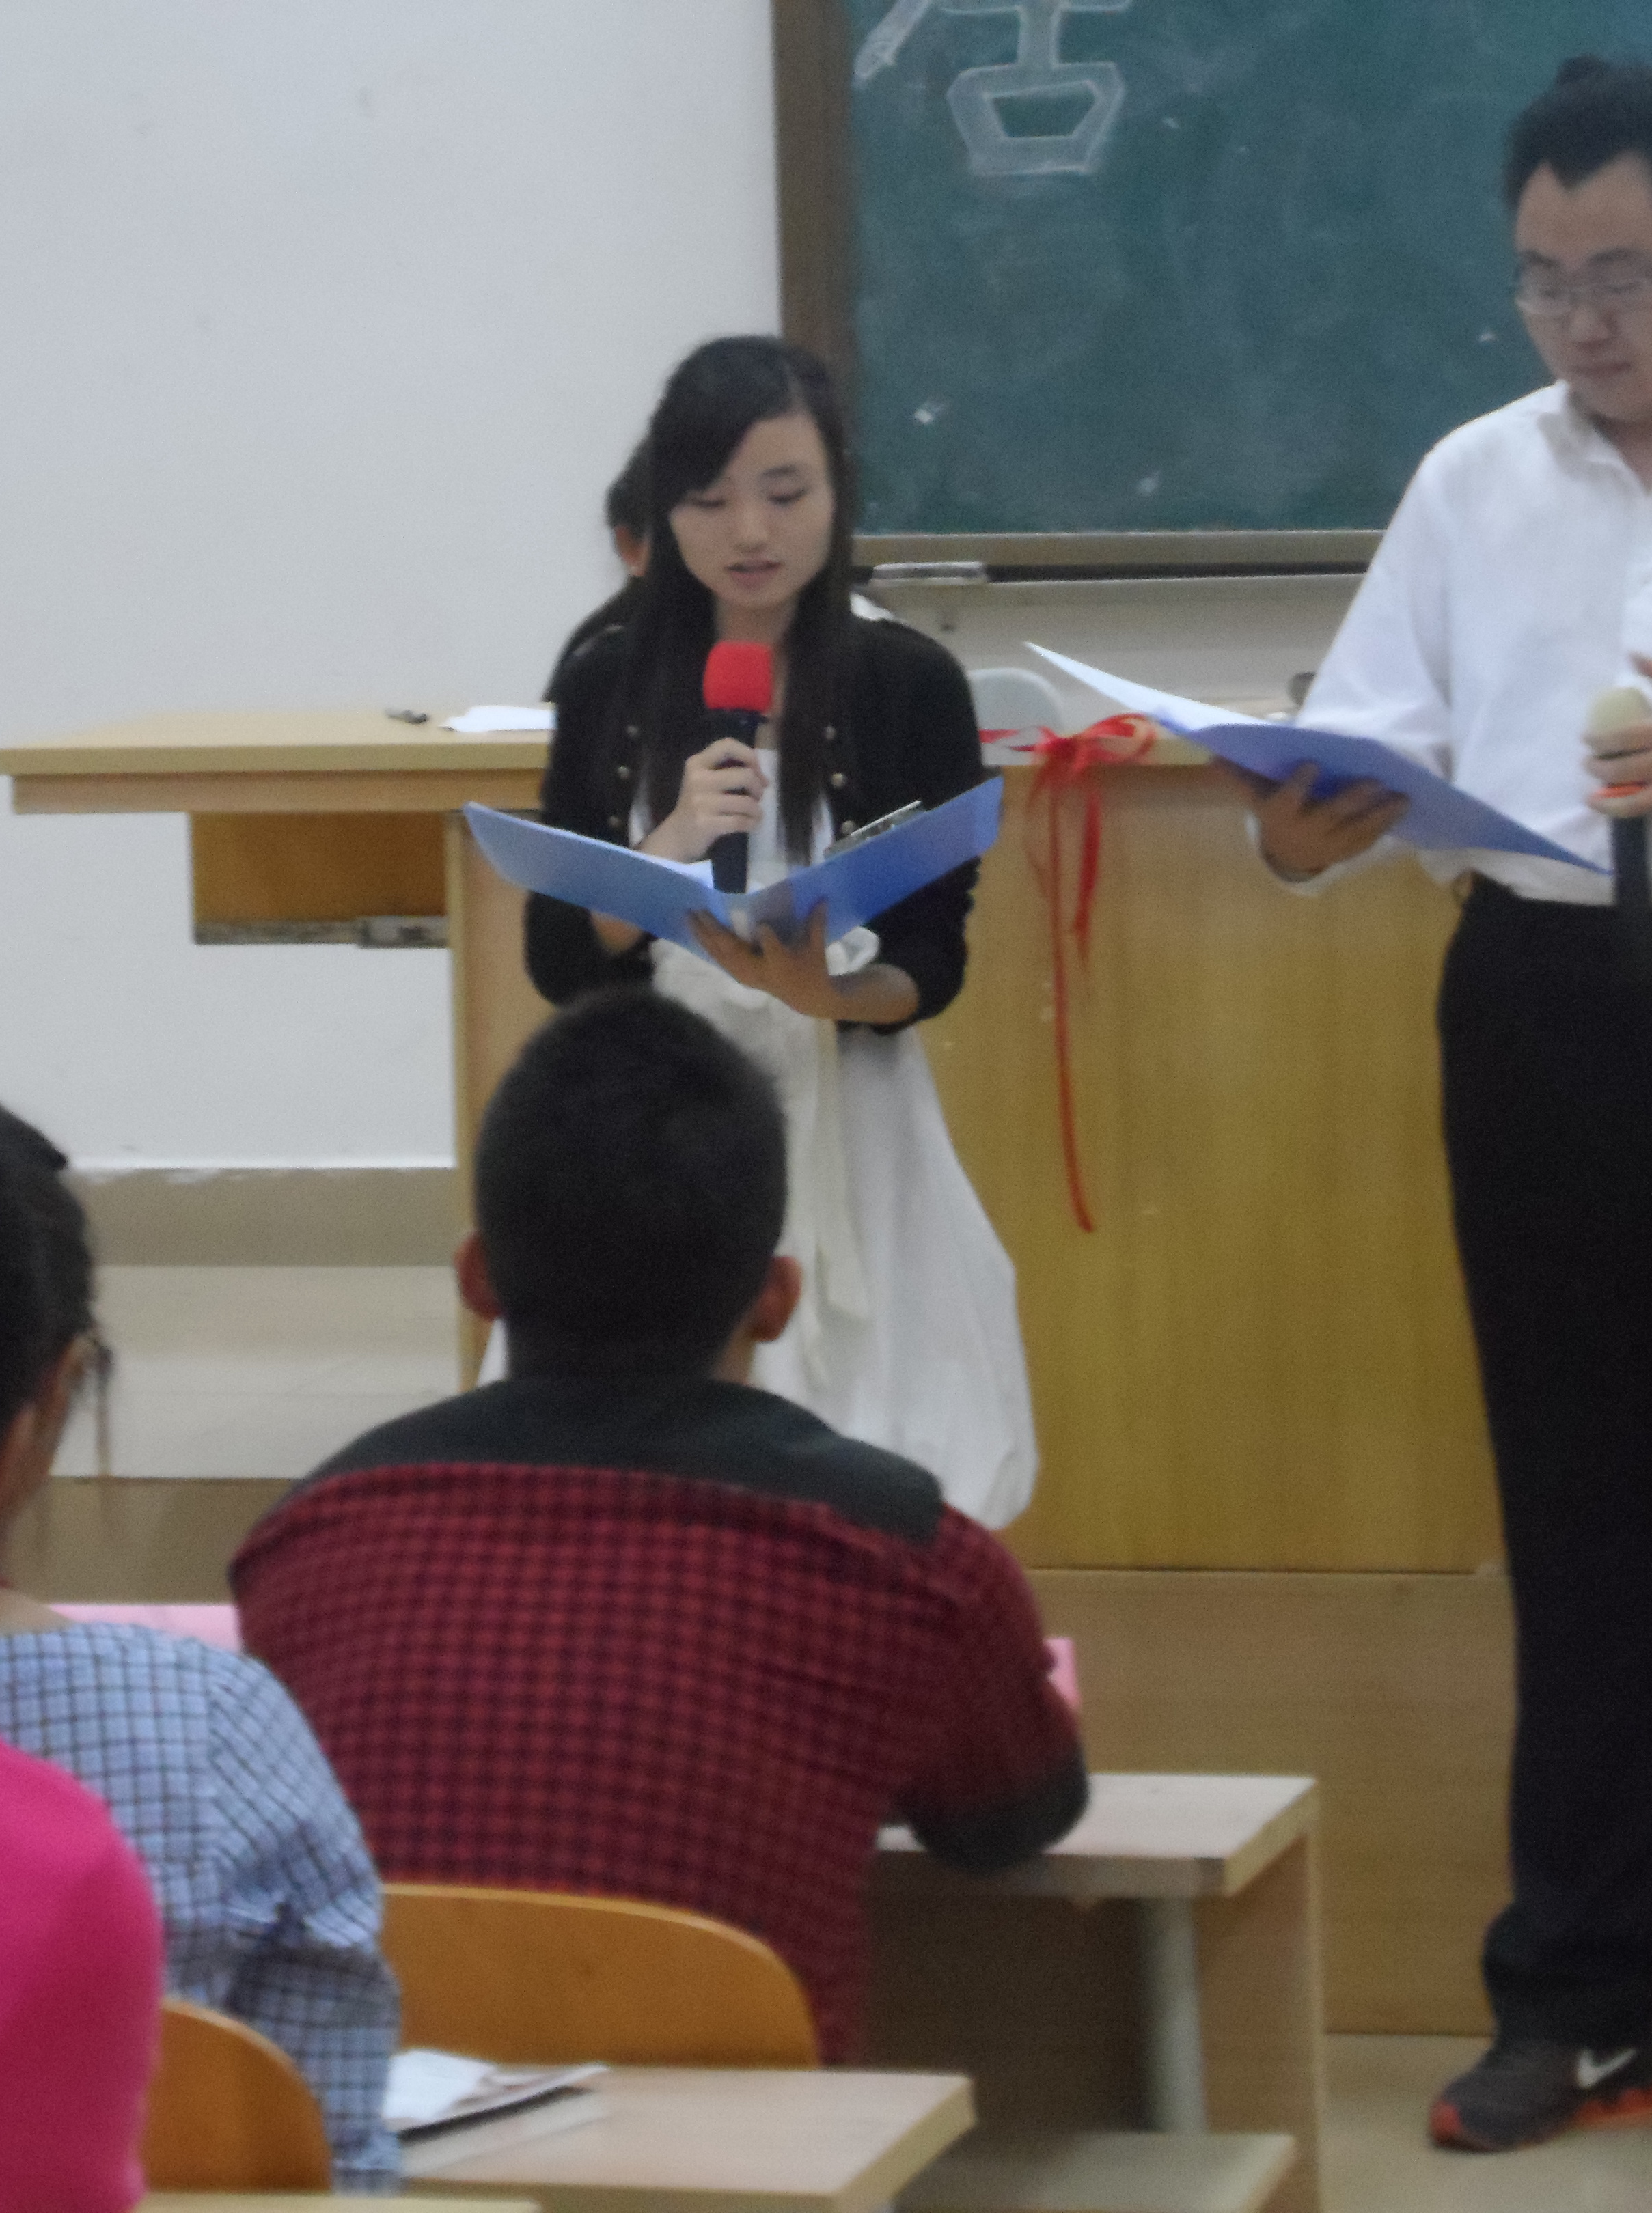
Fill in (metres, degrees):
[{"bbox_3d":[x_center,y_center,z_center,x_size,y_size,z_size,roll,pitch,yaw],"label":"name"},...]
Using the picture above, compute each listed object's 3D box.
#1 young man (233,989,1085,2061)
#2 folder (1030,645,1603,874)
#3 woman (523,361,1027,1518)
[{"bbox_3d":[-0.063,0.549,5.723,0.480,1.250,0.720,-1,5,9],"label":"young man"},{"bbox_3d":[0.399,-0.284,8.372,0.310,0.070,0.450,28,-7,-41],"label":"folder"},{"bbox_3d":[-0.059,0.117,8.751,0.470,1.550,0.450,-1,5,2],"label":"woman"}]

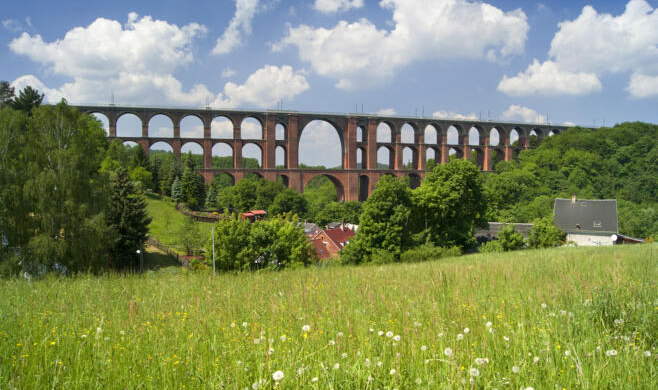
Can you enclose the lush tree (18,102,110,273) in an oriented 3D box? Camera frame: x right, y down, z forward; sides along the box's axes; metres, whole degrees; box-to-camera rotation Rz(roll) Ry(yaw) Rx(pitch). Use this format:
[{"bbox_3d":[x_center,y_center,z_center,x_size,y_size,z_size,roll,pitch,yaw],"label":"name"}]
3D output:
[{"bbox_3d":[-32.667,-0.926,61.000,11.000,21.200,10.500,0,2,0],"label":"lush tree"}]

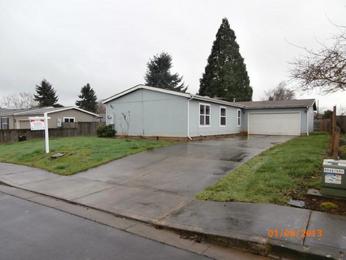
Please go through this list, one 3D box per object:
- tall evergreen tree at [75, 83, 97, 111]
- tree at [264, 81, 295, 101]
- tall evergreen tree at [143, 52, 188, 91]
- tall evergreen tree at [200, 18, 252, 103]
[{"bbox_3d":[-18.626,-5.246,51.887,5.200,9.650,5.200,0,2,0],"label":"tall evergreen tree"},{"bbox_3d":[23.174,-5.354,51.883,6.930,9.860,6.930,0,2,0],"label":"tree"},{"bbox_3d":[-1.399,-6.788,41.829,7.700,13.360,7.700,0,2,0],"label":"tall evergreen tree"},{"bbox_3d":[10.027,-10.547,44.714,10.500,20.690,10.500,0,2,0],"label":"tall evergreen tree"}]

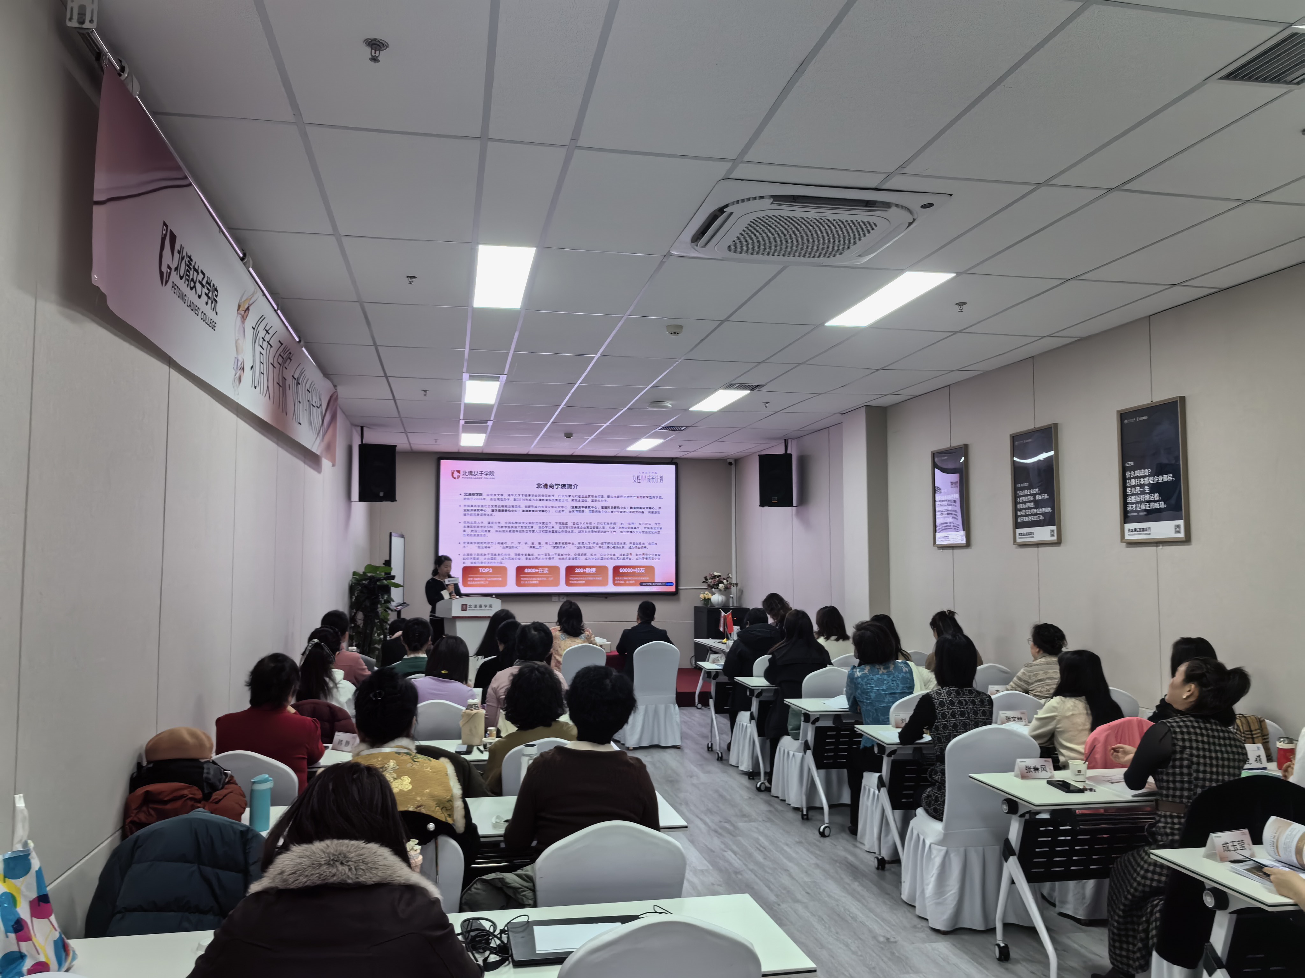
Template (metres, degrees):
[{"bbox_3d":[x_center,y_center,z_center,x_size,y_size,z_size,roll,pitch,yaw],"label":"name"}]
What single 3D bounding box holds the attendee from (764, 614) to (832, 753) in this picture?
[{"bbox_3d":[0.997,1.500,7.176,0.500,1.280,0.720,1,-4,-14],"label":"attendee"}]

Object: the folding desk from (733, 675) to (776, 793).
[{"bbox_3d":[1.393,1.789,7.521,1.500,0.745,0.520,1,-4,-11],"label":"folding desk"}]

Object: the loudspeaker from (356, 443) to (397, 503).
[{"bbox_3d":[-2.924,-0.173,10.794,0.360,0.590,0.340,3,-5,-31],"label":"loudspeaker"}]

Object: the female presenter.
[{"bbox_3d":[-2.481,1.549,11.967,0.460,1.570,0.380,4,-6,-44],"label":"female presenter"}]

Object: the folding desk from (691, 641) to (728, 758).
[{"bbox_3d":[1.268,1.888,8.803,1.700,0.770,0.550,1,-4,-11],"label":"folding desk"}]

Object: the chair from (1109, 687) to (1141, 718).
[{"bbox_3d":[2.545,1.600,6.031,0.440,0.900,0.520,1,-4,-13],"label":"chair"}]

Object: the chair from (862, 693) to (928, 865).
[{"bbox_3d":[1.451,1.568,5.738,0.460,0.900,0.520,1,-4,-11],"label":"chair"}]

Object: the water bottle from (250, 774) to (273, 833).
[{"bbox_3d":[-1.295,1.036,3.370,0.070,0.180,0.074,1,-4,-11],"label":"water bottle"}]

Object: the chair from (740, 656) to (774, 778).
[{"bbox_3d":[0.896,1.747,8.126,0.440,0.900,0.520,2,-4,-18],"label":"chair"}]

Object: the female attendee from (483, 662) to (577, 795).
[{"bbox_3d":[-0.499,1.321,4.327,0.460,1.180,0.740,1,-4,-11],"label":"female attendee"}]

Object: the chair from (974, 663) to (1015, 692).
[{"bbox_3d":[2.305,1.703,7.336,0.450,0.920,0.540,1,-4,-11],"label":"chair"}]

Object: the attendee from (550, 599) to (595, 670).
[{"bbox_3d":[-0.720,1.602,8.943,0.450,1.260,0.720,1,-4,-16],"label":"attendee"}]

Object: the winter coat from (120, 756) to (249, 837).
[{"bbox_3d":[-1.524,1.003,3.345,0.390,0.240,0.360,1,-4,-11],"label":"winter coat"}]

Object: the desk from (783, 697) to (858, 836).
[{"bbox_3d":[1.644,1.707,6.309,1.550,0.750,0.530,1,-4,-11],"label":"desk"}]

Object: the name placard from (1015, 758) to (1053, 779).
[{"bbox_3d":[1.563,1.143,4.171,0.148,0.078,0.072,1,-4,-11],"label":"name placard"}]

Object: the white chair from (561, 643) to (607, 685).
[{"bbox_3d":[-0.611,1.813,8.926,0.440,0.920,0.540,1,-4,-11],"label":"white chair"}]

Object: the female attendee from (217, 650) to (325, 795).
[{"bbox_3d":[-1.585,1.312,4.264,0.490,1.250,0.700,1,-4,-9],"label":"female attendee"}]

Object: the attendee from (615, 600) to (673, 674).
[{"bbox_3d":[-0.107,1.623,9.145,0.500,1.250,0.740,1,-4,-13],"label":"attendee"}]

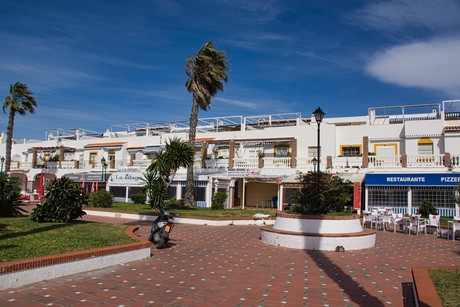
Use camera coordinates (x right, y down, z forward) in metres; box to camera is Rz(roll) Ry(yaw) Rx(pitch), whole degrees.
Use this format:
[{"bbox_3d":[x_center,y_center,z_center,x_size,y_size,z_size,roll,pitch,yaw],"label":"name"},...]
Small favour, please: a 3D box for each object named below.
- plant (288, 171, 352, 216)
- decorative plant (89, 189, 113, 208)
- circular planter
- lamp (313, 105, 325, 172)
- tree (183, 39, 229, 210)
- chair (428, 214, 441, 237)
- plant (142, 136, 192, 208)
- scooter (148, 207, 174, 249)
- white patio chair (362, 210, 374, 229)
[{"bbox_3d":[3.071,1.368,11.698,2.100,1.585,2.000,0,-6,15],"label":"plant"},{"bbox_3d":[-8.032,2.768,21.405,1.500,1.186,1.400,4,-7,-20],"label":"decorative plant"},{"bbox_3d":[2.904,2.500,11.573,3.693,0.860,3.693,1,-6,0],"label":"circular planter"},{"bbox_3d":[3.039,0.258,11.820,0.420,3.817,0.420,0,-6,14],"label":"lamp"},{"bbox_3d":[-1.730,-2.372,25.407,3.100,12.097,2.900,2,-6,-4],"label":"tree"},{"bbox_3d":[8.384,2.941,14.233,0.560,0.830,0.580,-1,-7,25],"label":"chair"},{"bbox_3d":[-3.656,1.116,20.189,2.900,4.267,2.600,3,-6,-10],"label":"plant"},{"bbox_3d":[-2.064,2.074,9.937,0.700,1.110,1.750,4,-7,-26],"label":"scooter"},{"bbox_3d":[6.431,3.096,16.125,0.560,0.840,0.580,-1,-7,22],"label":"white patio chair"}]

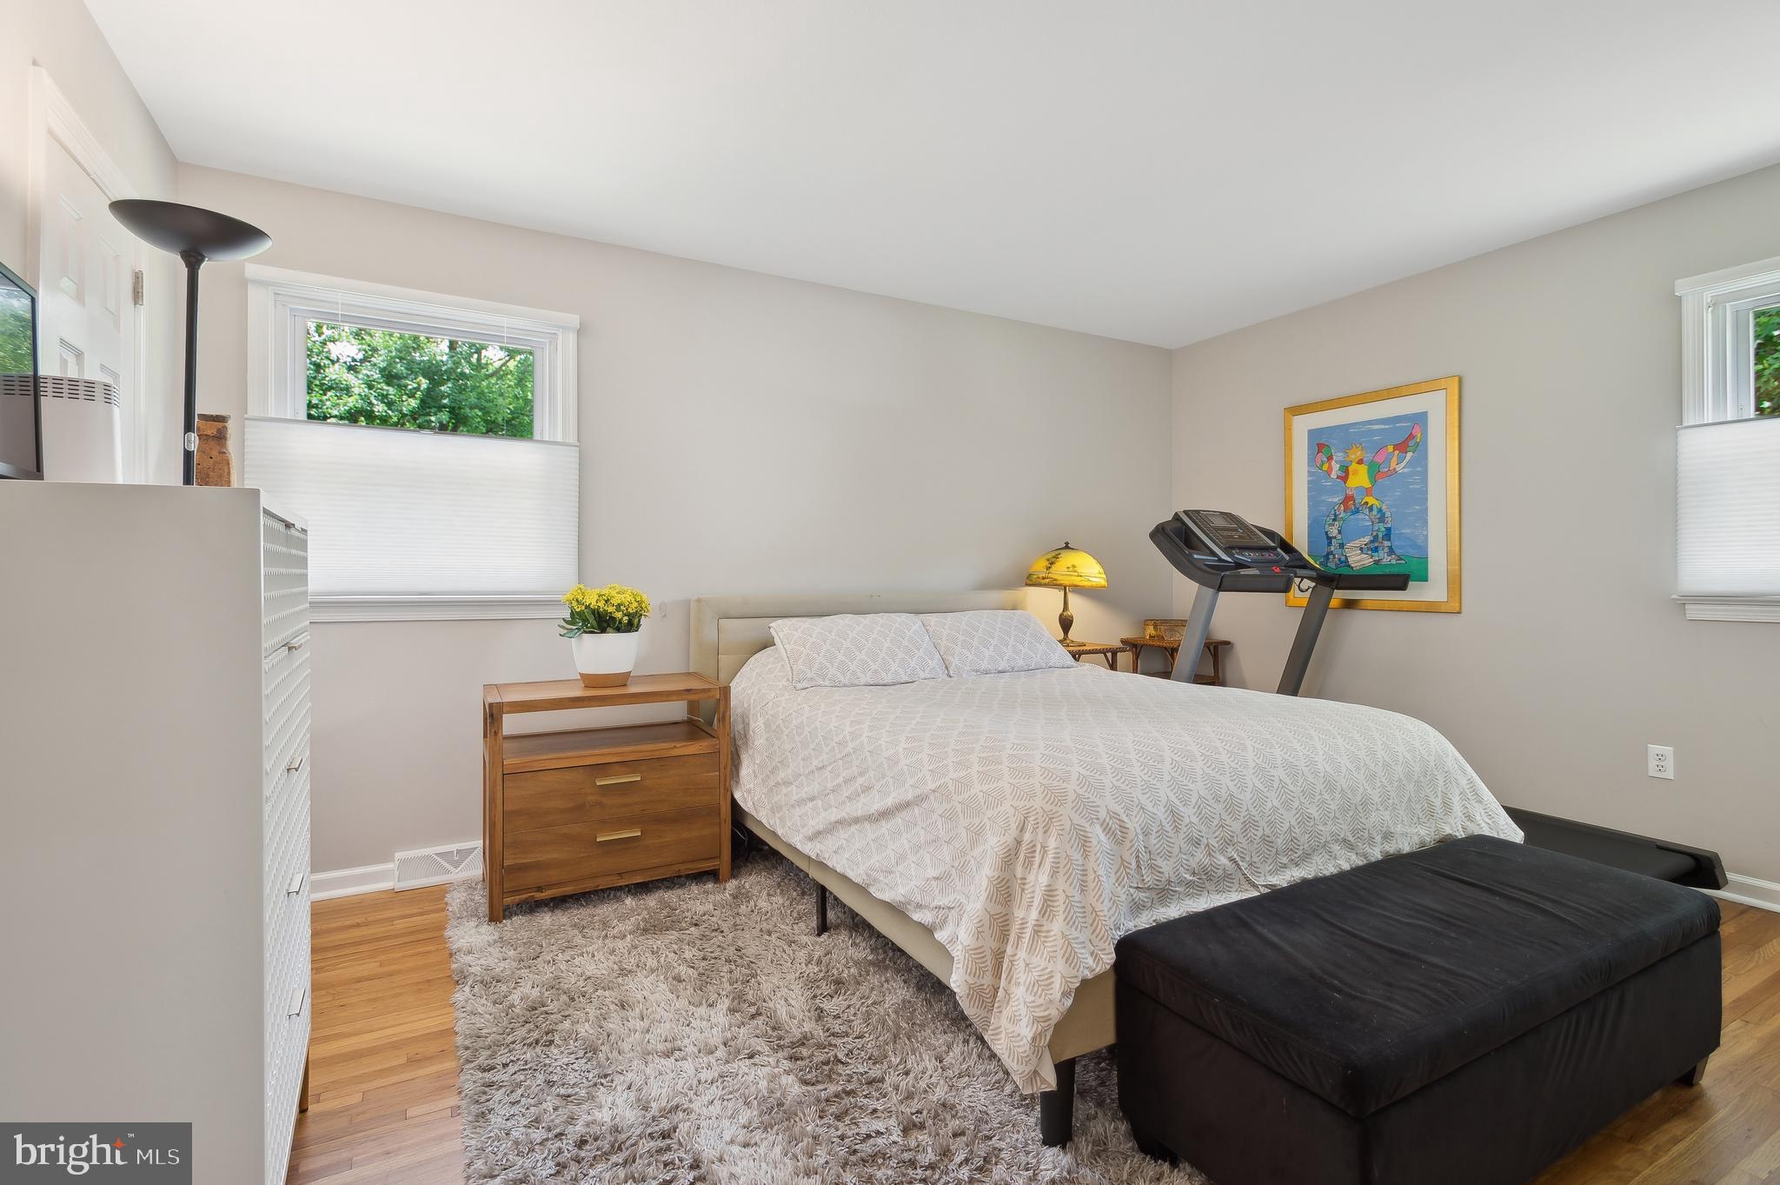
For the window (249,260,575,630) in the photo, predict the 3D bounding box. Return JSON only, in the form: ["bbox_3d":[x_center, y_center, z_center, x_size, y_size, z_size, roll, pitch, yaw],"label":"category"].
[{"bbox_3d":[-1.640,-0.482,2.989,1.035,1.169,0.090,-1,1,-30],"label":"window"}]

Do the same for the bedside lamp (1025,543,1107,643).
[{"bbox_3d":[0.894,0.011,4.232,0.420,0.530,0.420,0,1,0],"label":"bedside lamp"}]

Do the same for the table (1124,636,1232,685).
[{"bbox_3d":[1.548,0.635,4.555,0.400,0.742,0.400,-1,1,-30],"label":"table"}]

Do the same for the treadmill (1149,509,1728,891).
[{"bbox_3d":[1.931,0.338,3.365,0.850,1.375,1.880,-1,1,-30],"label":"treadmill"}]

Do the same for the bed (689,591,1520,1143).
[{"bbox_3d":[0.480,0.528,2.913,1.725,1.010,2.220,-1,1,-30],"label":"bed"}]

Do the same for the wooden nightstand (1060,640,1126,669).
[{"bbox_3d":[0.939,0.644,4.239,0.400,0.740,0.390,-1,1,-30],"label":"wooden nightstand"}]

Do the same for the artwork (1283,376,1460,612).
[{"bbox_3d":[2.174,-0.418,3.865,0.035,0.991,0.814,-1,1,-30],"label":"artwork"}]

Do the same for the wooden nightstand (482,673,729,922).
[{"bbox_3d":[-1.014,0.687,3.002,0.770,0.706,0.465,-1,1,-30],"label":"wooden nightstand"}]

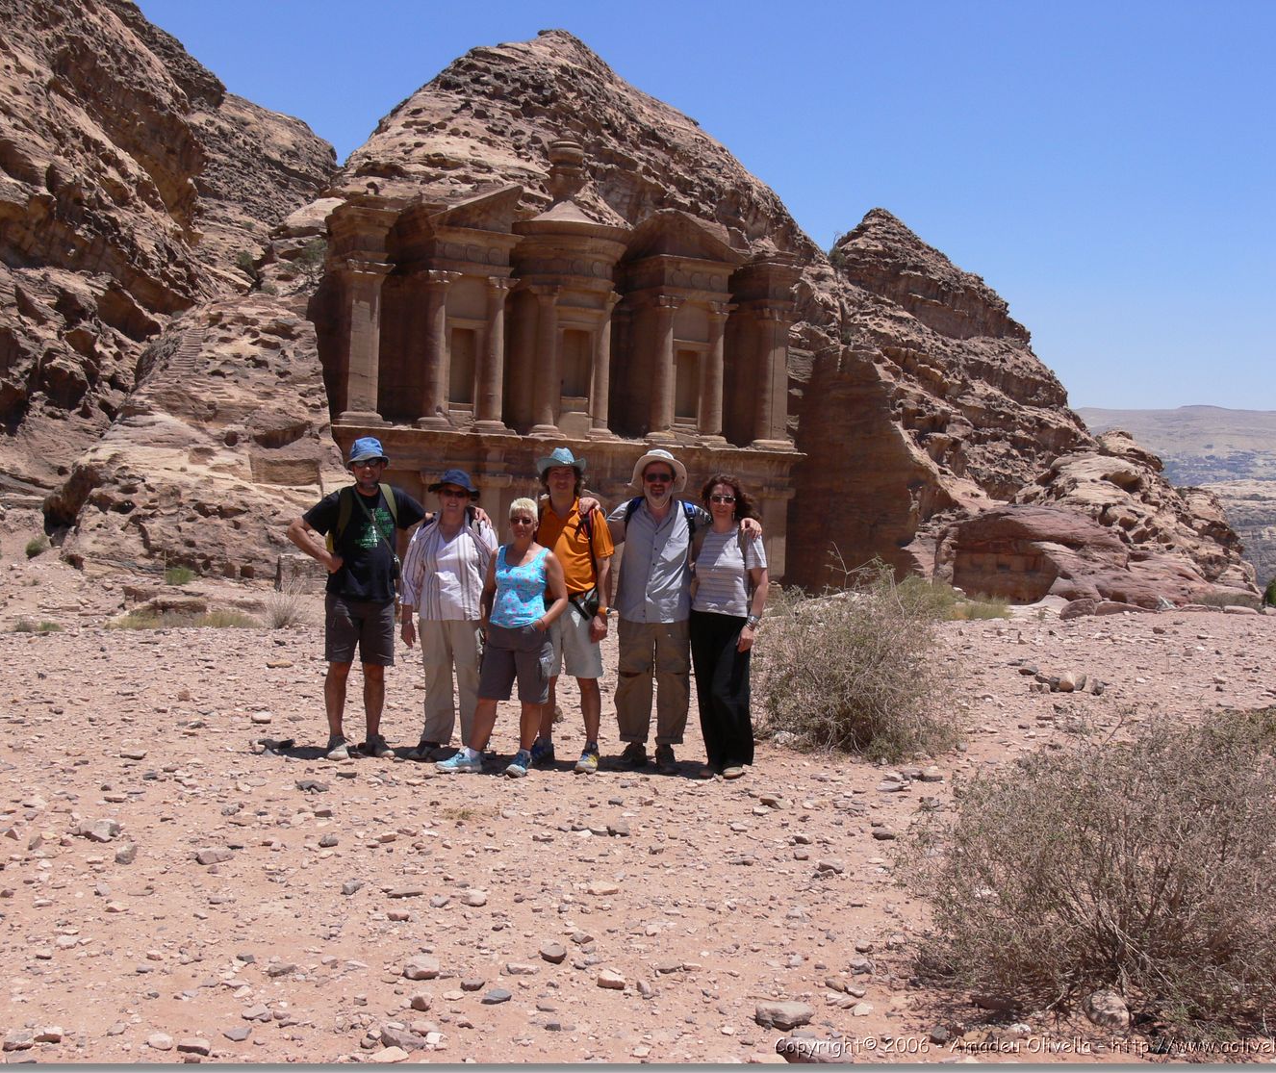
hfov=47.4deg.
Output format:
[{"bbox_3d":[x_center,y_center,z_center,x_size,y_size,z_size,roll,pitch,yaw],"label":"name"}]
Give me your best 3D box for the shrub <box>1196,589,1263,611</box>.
[{"bbox_3d":[14.670,1.600,36.000,1.650,0.580,1.300,1,-1,0],"label":"shrub"}]

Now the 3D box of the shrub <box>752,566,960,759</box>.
[{"bbox_3d":[1.420,0.780,9.500,1.320,1.160,1.250,1,-1,0],"label":"shrub"}]

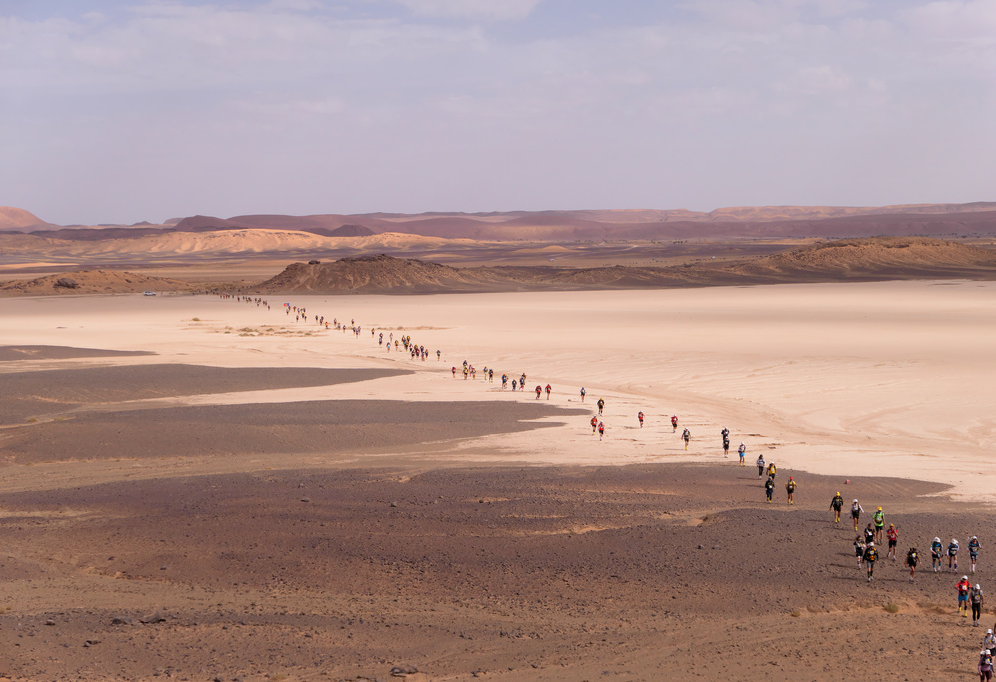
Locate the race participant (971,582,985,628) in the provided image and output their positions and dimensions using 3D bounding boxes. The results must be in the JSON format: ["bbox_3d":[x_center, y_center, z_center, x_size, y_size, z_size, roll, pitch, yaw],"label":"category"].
[{"bbox_3d":[19.999,11.050,85.455,0.610,1.730,0.500,-1,3,-14],"label":"race participant"}]

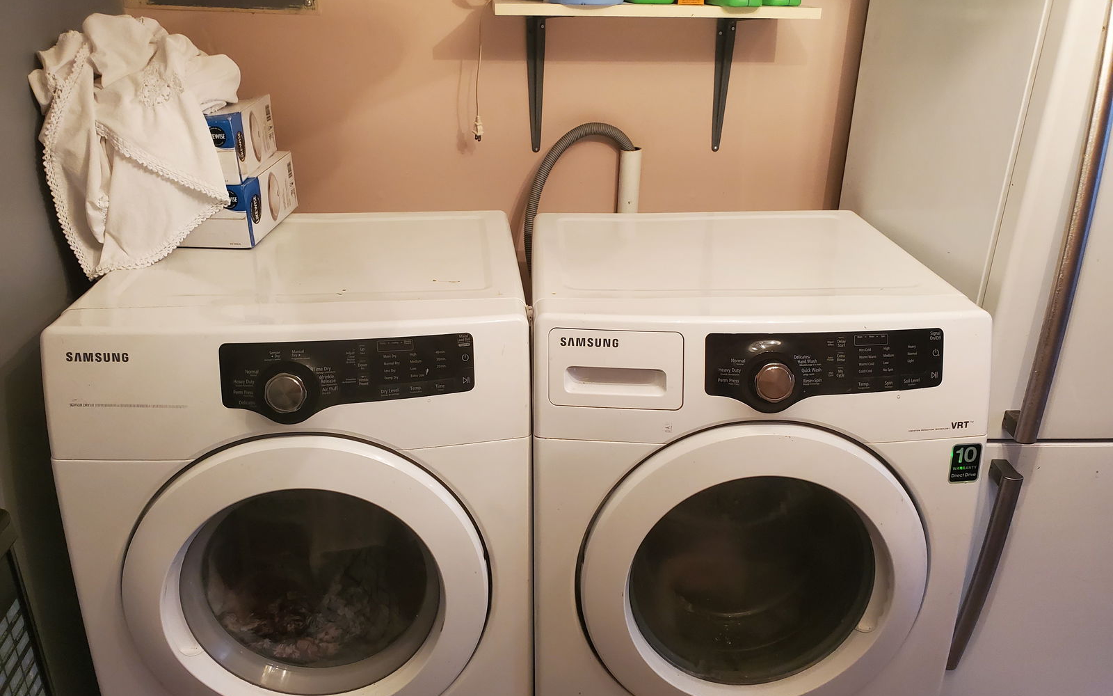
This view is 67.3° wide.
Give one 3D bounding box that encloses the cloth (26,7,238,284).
[{"bbox_3d":[-0.698,-0.359,1.447,0.335,0.405,0.320,-2,24,-6],"label":"cloth"}]

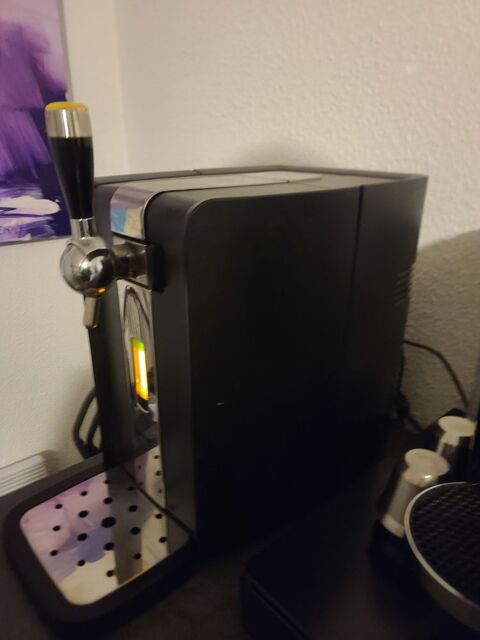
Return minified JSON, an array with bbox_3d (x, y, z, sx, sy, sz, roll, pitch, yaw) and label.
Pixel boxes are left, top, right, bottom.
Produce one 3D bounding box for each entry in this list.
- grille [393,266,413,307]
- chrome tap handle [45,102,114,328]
[{"bbox_3d":[0.205,-0.041,0.585,0.013,0.050,0.050,17,27,36],"label":"grille"},{"bbox_3d":[-0.137,-0.081,0.401,0.052,0.191,0.049,-18,28,-40],"label":"chrome tap handle"}]

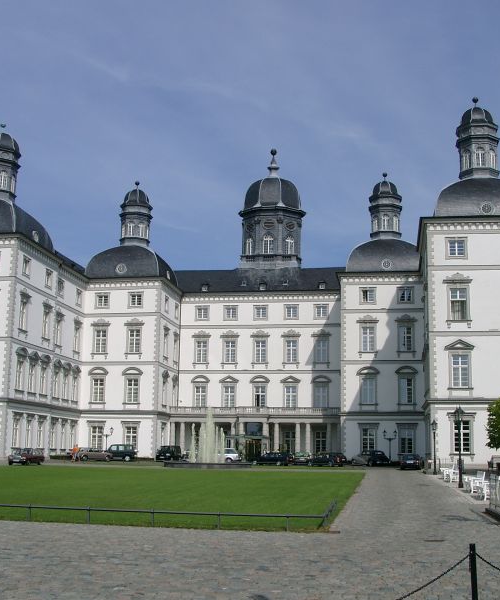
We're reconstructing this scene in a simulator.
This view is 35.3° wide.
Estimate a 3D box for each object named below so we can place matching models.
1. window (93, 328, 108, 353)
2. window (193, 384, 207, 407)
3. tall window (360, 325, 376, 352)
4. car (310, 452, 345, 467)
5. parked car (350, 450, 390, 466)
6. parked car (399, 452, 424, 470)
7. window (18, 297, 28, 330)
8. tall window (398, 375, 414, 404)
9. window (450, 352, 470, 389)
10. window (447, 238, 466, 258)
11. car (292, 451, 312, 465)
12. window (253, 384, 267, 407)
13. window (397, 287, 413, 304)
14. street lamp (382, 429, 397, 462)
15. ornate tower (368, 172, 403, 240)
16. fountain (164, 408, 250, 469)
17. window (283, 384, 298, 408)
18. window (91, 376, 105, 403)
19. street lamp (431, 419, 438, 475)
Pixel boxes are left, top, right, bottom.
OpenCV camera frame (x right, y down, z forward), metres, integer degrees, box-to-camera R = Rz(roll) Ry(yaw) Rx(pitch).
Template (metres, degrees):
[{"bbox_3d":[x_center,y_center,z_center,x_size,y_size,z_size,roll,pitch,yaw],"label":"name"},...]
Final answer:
[{"bbox_3d":[-18.398,5.015,96.701,2.051,3.047,0.300,-1,-11,9],"label":"window"},{"bbox_3d":[-6.854,13.197,108.253,1.807,2.958,0.300,-1,-11,9],"label":"window"},{"bbox_3d":[14.406,4.705,95.411,1.791,3.304,0.300,-1,-11,9],"label":"tall window"},{"bbox_3d":[8.788,18.058,89.144,4.450,1.470,1.760,-8,-15,39],"label":"car"},{"bbox_3d":[13.408,17.607,87.159,1.800,1.620,4.800,8,-13,-32],"label":"parked car"},{"bbox_3d":[14.122,14.157,68.500,1.770,1.420,4.450,-3,-12,16],"label":"parked car"},{"bbox_3d":[-23.160,1.532,80.280,0.300,3.141,1.751,-1,-12,8],"label":"window"},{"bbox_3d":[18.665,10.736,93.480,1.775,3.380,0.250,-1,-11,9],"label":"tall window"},{"bbox_3d":[18.667,6.275,69.650,1.669,3.141,0.300,-1,-12,8],"label":"window"},{"bbox_3d":[19.009,-4.743,72.231,1.713,1.917,0.300,-1,-11,9],"label":"window"},{"bbox_3d":[5.835,17.526,87.000,1.770,1.470,4.400,-1,-12,8],"label":"car"},{"bbox_3d":[1.287,12.545,102.689,1.887,2.992,0.300,-1,-11,9],"label":"window"},{"bbox_3d":[18.329,-0.508,92.745,1.700,1.957,0.300,-1,-12,8],"label":"window"},{"bbox_3d":[15.272,15.898,85.536,1.501,3.587,0.500,-1,-11,9],"label":"street lamp"},{"bbox_3d":[17.303,-11.913,100.232,4.237,8.861,4.150,-1,-11,9],"label":"ornate tower"},{"bbox_3d":[-3.797,12.567,71.853,8.057,5.435,8.057,-1,-11,9],"label":"fountain"},{"bbox_3d":[5.394,12.769,103.389,1.883,3.208,0.300,-1,-11,9],"label":"window"},{"bbox_3d":[-18.592,11.023,96.242,1.669,3.090,0.300,-1,-12,8],"label":"window"},{"bbox_3d":[13.541,10.751,57.681,0.460,4.020,1.300,-1,-11,9],"label":"street lamp"}]

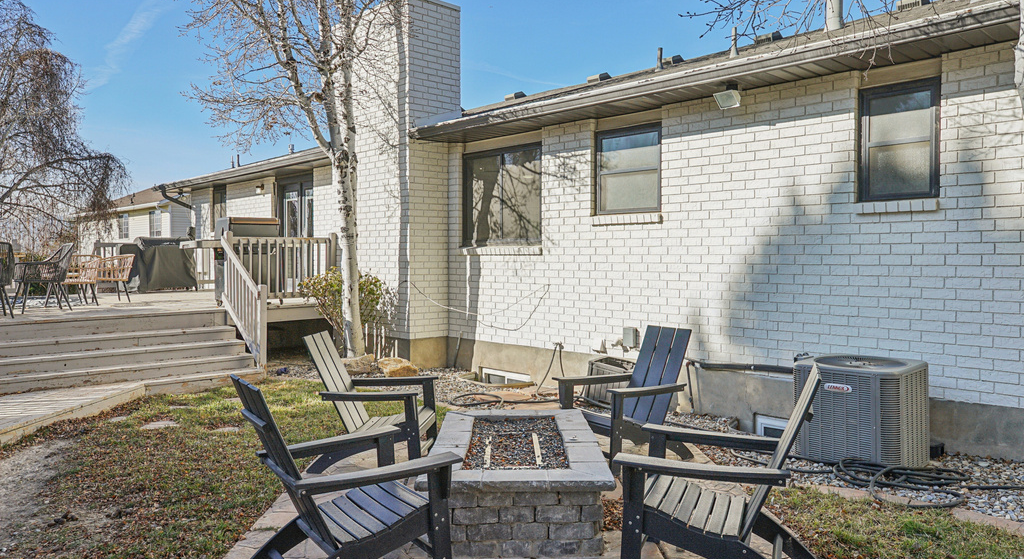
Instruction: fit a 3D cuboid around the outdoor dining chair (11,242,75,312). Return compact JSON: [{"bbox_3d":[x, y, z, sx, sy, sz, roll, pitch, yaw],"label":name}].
[{"bbox_3d":[-6.304,-0.021,9.550,0.580,0.890,0.620,2,2,44],"label":"outdoor dining chair"}]

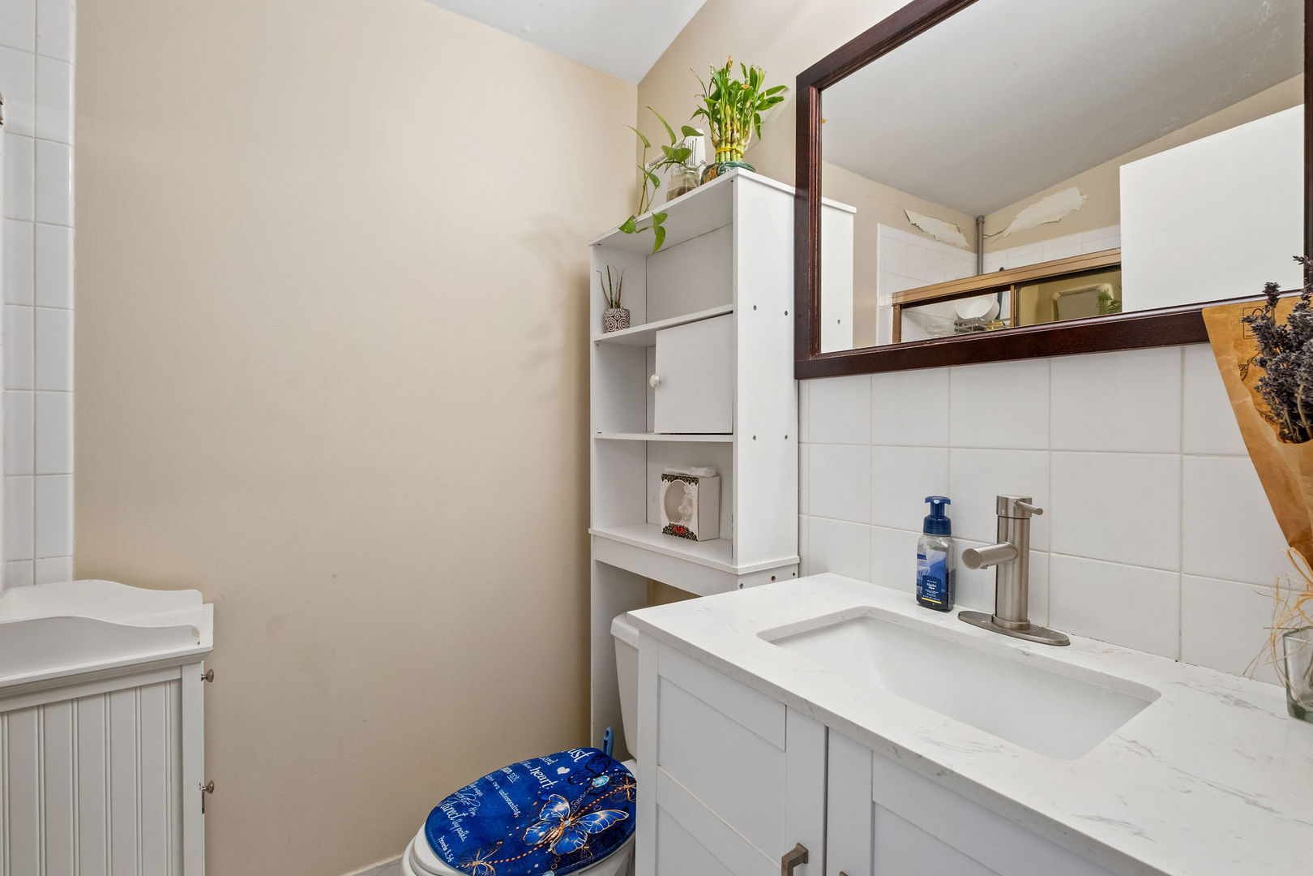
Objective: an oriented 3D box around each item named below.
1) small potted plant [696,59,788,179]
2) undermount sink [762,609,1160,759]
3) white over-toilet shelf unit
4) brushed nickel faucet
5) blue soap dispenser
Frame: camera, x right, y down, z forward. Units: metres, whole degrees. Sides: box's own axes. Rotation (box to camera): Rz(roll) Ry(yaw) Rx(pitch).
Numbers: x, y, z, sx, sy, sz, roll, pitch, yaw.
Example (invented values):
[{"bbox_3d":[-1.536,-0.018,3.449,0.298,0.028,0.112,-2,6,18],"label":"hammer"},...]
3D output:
[{"bbox_3d":[0.181,-0.704,1.241,0.175,0.310,0.180,0,1,0],"label":"small potted plant"},{"bbox_3d":[0.368,0.369,0.725,0.265,0.150,0.410,0,1,-36],"label":"undermount sink"},{"bbox_3d":[0.061,0.293,1.417,0.203,1.690,0.608,0,1,-36],"label":"white over-toilet shelf unit"},{"bbox_3d":[0.503,0.192,0.805,0.165,0.203,0.148,0,1,-36],"label":"brushed nickel faucet"},{"bbox_3d":[0.487,0.197,0.943,0.042,0.190,0.057,0,1,-43],"label":"blue soap dispenser"}]

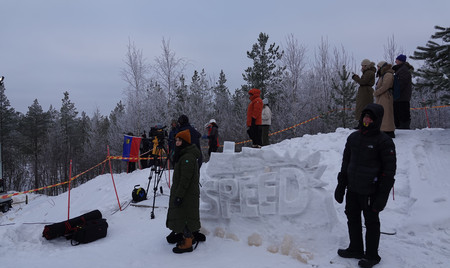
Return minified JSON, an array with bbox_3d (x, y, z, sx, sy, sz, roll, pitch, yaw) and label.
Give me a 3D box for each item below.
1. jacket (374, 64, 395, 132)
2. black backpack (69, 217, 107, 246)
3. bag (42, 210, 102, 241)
[{"bbox_3d":[3.620,-0.810,7.650,0.430,1.520,0.500,0,0,22],"label":"jacket"},{"bbox_3d":[-1.950,1.410,4.850,0.480,0.230,0.290,0,0,-35],"label":"black backpack"},{"bbox_3d":[-2.590,1.564,5.750,0.250,0.230,1.000,0,0,39],"label":"bag"}]

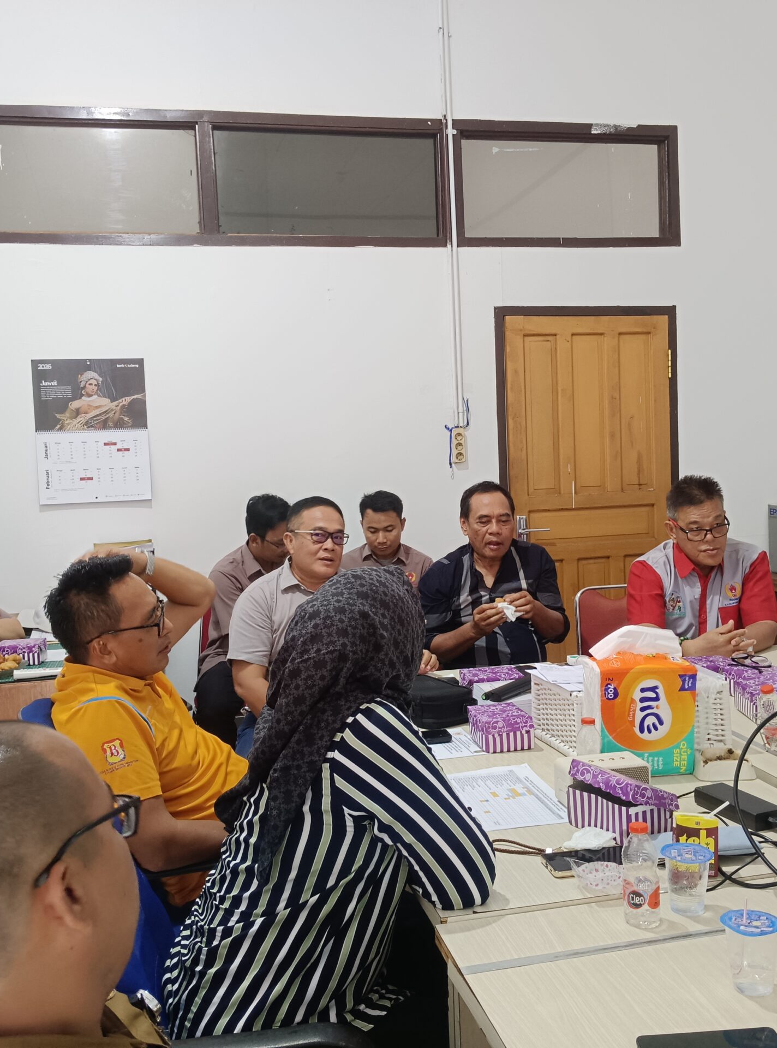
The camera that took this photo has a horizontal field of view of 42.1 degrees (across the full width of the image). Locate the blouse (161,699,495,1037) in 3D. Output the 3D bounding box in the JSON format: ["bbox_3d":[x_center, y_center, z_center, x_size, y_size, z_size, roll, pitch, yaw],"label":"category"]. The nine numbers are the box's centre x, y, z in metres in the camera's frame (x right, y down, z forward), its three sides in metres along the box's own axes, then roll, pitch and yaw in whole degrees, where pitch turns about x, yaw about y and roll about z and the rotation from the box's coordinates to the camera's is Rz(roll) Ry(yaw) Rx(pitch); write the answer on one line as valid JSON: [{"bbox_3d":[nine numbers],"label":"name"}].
[{"bbox_3d":[-0.060,0.521,1.500,0.480,0.560,0.450,-5,5,-35],"label":"blouse"}]

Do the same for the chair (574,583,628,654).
[{"bbox_3d":[0.985,0.687,3.520,0.470,0.890,0.550,-3,4,-13],"label":"chair"}]

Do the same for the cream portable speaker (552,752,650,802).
[{"bbox_3d":[0.398,0.479,1.882,0.152,0.073,0.090,-3,4,-10],"label":"cream portable speaker"}]

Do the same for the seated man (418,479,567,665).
[{"bbox_3d":[0.335,0.519,2.980,0.510,1.260,0.720,-3,4,-3],"label":"seated man"}]

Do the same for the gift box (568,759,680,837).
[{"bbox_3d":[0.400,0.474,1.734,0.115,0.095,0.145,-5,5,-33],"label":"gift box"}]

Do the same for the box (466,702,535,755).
[{"bbox_3d":[0.252,0.458,2.266,0.106,0.067,0.147,-3,4,-11],"label":"box"}]

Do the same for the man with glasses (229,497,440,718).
[{"bbox_3d":[-0.130,0.569,2.950,0.500,1.280,0.700,-4,4,-27],"label":"man with glasses"}]

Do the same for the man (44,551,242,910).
[{"bbox_3d":[-0.230,0.669,1.990,0.780,1.220,0.500,-3,4,-6],"label":"man"}]

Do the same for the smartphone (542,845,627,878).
[{"bbox_3d":[0.316,0.499,1.496,0.163,0.010,0.077,-3,4,-6],"label":"smartphone"}]

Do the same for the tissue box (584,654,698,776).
[{"bbox_3d":[0.484,0.365,1.945,0.177,0.207,0.118,-2,4,0],"label":"tissue box"}]

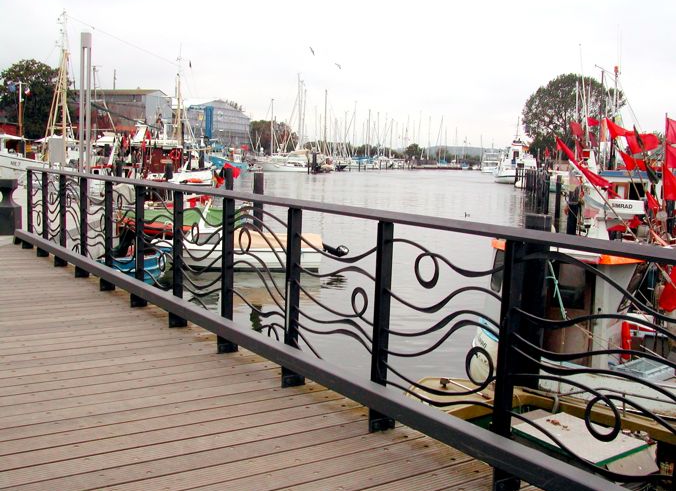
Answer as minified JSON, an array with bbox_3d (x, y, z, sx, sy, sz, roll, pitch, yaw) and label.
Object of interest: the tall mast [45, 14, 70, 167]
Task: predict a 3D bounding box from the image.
[{"bbox_3d":[-18.078,-10.026,48.000,1.600,10.300,1.600,-1,7,-24],"label":"tall mast"}]

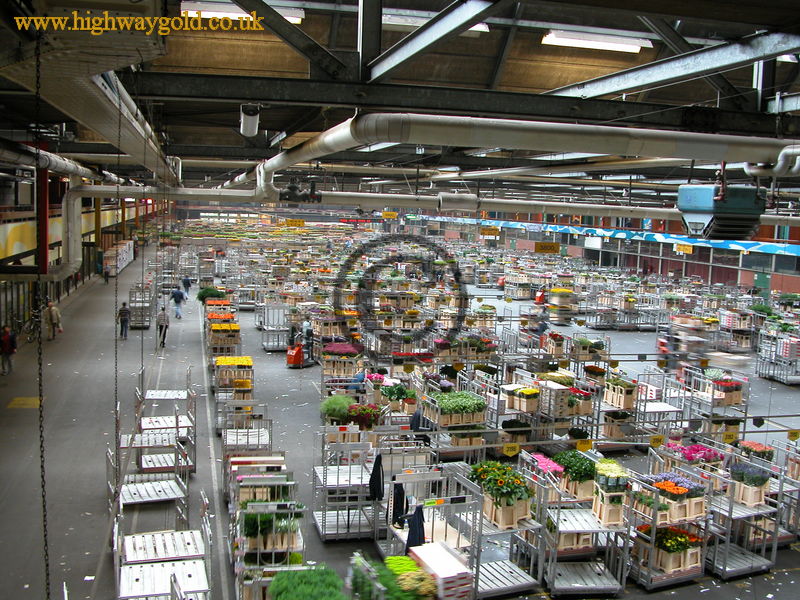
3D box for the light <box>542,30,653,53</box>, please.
[{"bbox_3d":[2.515,-3.284,10.283,1.500,0.130,0.240,0,7,-15],"label":"light"}]

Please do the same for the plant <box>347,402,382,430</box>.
[{"bbox_3d":[-0.828,2.689,18.359,0.700,0.660,0.600,0,7,-15],"label":"plant"}]

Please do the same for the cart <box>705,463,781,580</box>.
[{"bbox_3d":[6.682,4.325,16.085,1.330,1.960,1.020,-1,8,-25],"label":"cart"}]

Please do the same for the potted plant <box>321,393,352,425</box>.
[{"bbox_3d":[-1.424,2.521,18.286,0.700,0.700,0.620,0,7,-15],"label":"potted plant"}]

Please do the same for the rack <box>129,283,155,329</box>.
[{"bbox_3d":[-13.387,0.459,41.779,1.020,1.950,1.300,0,7,-15],"label":"rack"}]

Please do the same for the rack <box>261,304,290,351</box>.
[{"bbox_3d":[-5.697,1.254,37.422,1.020,2.000,1.300,0,7,-15],"label":"rack"}]

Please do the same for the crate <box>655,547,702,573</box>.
[{"bbox_3d":[5.389,4.931,15.578,0.780,0.380,0.420,-1,8,-27],"label":"crate"}]

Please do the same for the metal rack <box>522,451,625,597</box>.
[{"bbox_3d":[3.384,4.316,15.080,1.330,1.950,1.020,2,7,-5],"label":"metal rack"}]

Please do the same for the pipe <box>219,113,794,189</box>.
[{"bbox_3d":[-2.093,-4.005,26.009,5.350,0.340,35.000,0,7,-15],"label":"pipe"}]

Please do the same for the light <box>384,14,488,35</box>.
[{"bbox_3d":[0.347,-3.297,9.678,1.500,0.130,0.260,0,7,-15],"label":"light"}]

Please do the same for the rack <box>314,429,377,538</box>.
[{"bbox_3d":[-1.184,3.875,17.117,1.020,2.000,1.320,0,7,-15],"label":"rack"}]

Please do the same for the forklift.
[{"bbox_3d":[-4.173,1.932,34.209,0.850,1.540,1.550,4,7,17],"label":"forklift"}]

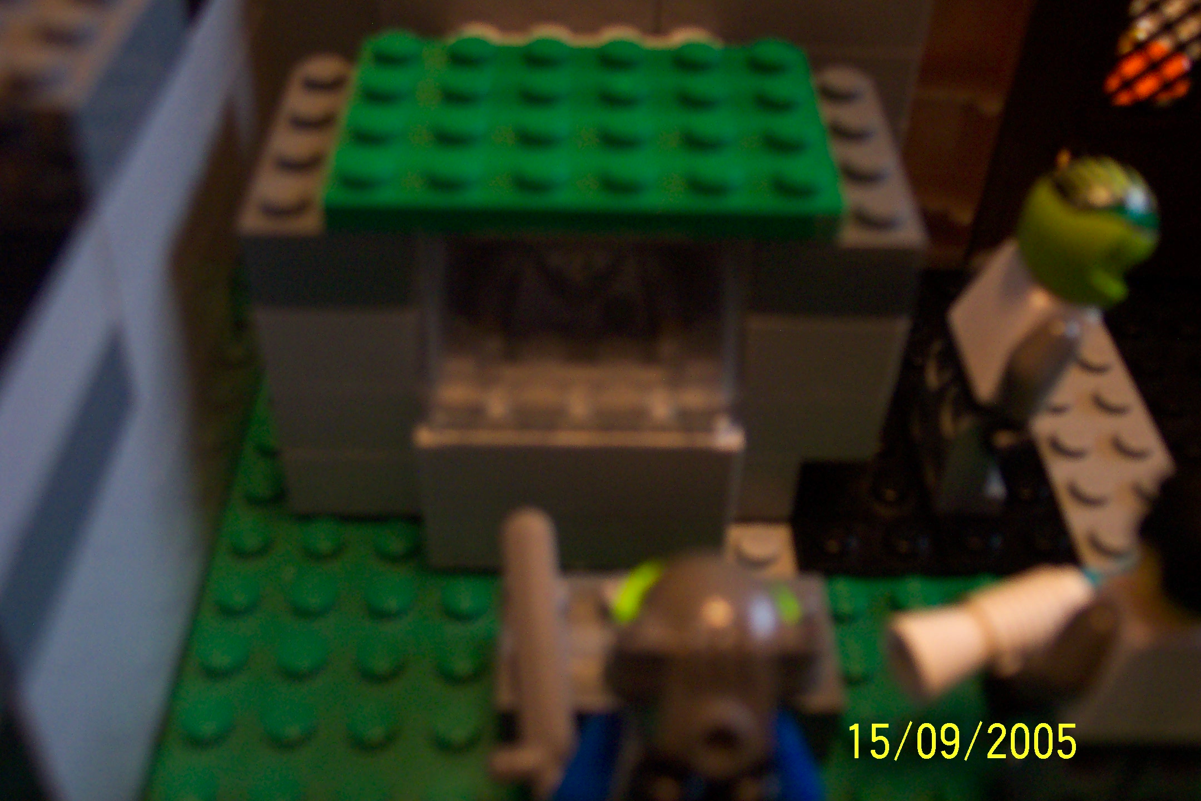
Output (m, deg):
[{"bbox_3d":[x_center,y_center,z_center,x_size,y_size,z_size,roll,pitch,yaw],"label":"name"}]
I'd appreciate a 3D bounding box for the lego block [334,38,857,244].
[{"bbox_3d":[-0.002,-0.028,0.129,0.048,0.005,0.032,0,42,-1],"label":"lego block"}]

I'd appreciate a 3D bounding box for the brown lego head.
[{"bbox_3d":[0.008,0.019,0.089,0.014,0.013,0.013,0,42,-1],"label":"brown lego head"}]

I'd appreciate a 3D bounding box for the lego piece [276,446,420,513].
[{"bbox_3d":[-0.027,0.001,0.150,0.016,0.010,0.025,0,42,-1],"label":"lego piece"}]

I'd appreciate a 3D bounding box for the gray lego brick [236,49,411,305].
[{"bbox_3d":[-0.026,-0.023,0.133,0.016,0.011,0.032,0,42,-1],"label":"gray lego brick"}]

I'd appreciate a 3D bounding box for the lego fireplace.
[{"bbox_3d":[-0.002,-0.004,0.135,0.032,0.038,0.025,0,42,-1],"label":"lego fireplace"}]

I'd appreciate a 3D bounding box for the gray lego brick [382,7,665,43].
[{"bbox_3d":[-0.010,-0.049,0.148,0.032,0.010,0.008,0,42,-1],"label":"gray lego brick"}]

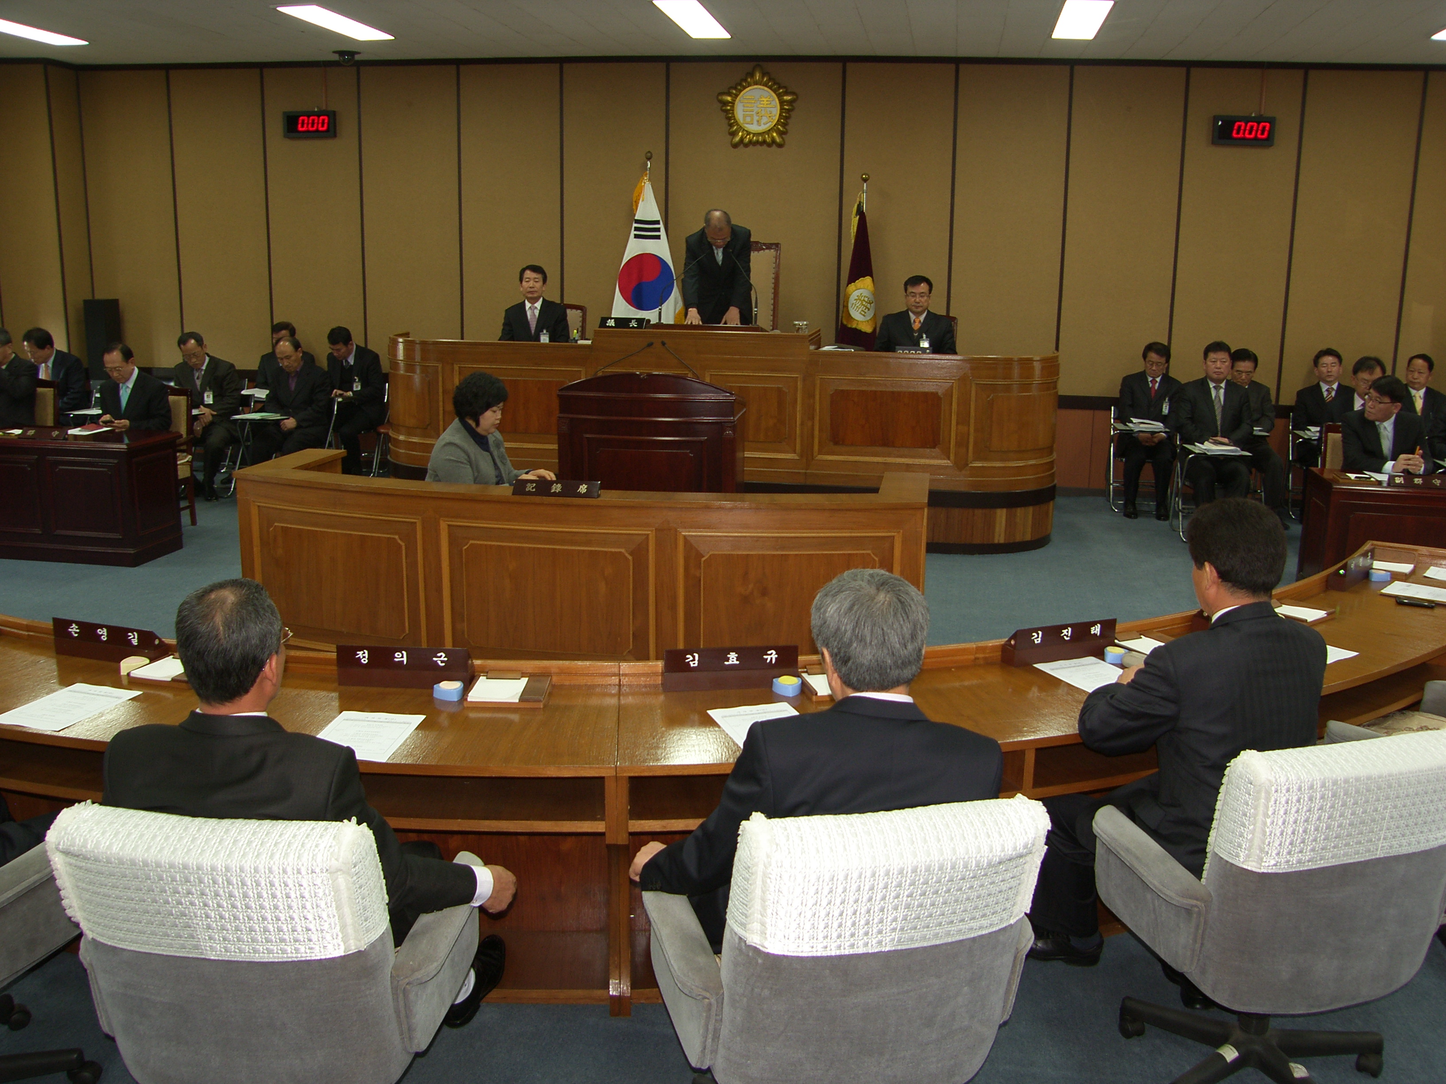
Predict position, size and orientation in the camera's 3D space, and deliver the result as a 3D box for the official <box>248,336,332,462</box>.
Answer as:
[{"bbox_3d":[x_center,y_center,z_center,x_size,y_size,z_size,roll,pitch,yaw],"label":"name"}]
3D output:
[{"bbox_3d":[-2.918,-0.824,8.094,0.560,1.190,0.760,3,13,7],"label":"official"}]

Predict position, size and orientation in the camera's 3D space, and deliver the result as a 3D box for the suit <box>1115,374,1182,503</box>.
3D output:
[{"bbox_3d":[3.303,-0.814,9.092,0.500,1.040,0.620,5,13,15],"label":"suit"}]

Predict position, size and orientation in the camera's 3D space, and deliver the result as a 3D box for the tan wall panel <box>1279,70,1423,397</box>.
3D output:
[{"bbox_3d":[4.832,-2.299,9.007,0.852,2.533,0.040,3,13,7],"label":"tan wall panel"}]

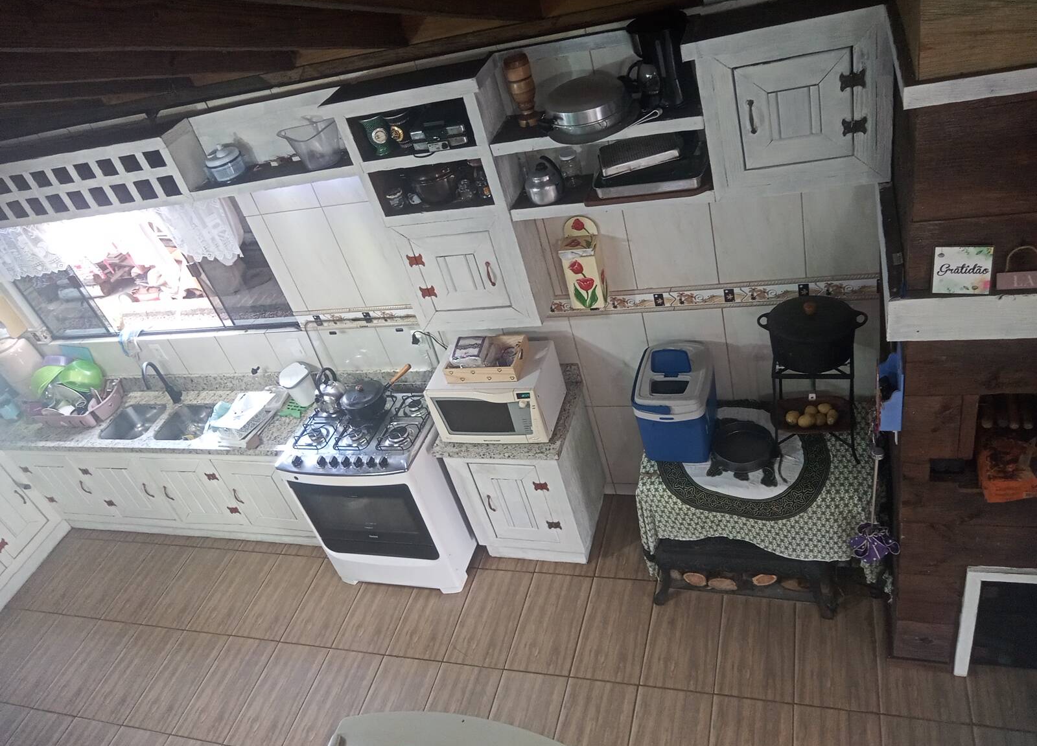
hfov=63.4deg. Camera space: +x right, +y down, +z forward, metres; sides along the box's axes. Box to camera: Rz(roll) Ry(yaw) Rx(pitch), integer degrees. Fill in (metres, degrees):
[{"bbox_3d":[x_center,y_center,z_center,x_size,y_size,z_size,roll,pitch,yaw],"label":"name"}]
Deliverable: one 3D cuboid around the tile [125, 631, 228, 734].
[{"bbox_3d":[-1.856,1.679,4.587,0.332,0.010,0.582,-1,39,22],"label":"tile"}]

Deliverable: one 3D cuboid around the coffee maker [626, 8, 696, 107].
[{"bbox_3d":[0.513,-1.091,2.914,0.205,0.295,0.160,-6,37,17],"label":"coffee maker"}]

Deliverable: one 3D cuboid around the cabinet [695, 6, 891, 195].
[{"bbox_3d":[0.963,-0.951,2.916,0.593,0.590,0.240,-1,39,22],"label":"cabinet"}]

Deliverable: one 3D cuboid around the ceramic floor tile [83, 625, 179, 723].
[{"bbox_3d":[-2.064,1.607,4.492,0.316,0.010,0.554,-1,39,22],"label":"ceramic floor tile"}]

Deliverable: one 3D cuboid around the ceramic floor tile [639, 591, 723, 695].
[{"bbox_3d":[0.754,1.185,3.793,0.316,0.010,0.554,-1,39,22],"label":"ceramic floor tile"}]

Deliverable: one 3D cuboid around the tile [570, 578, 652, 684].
[{"bbox_3d":[0.482,1.251,4.111,0.332,0.010,0.582,-1,39,22],"label":"tile"}]

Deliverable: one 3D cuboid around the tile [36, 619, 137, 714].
[{"bbox_3d":[-2.359,1.615,4.615,0.316,0.010,0.554,-1,39,22],"label":"tile"}]

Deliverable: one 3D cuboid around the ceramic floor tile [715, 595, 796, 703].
[{"bbox_3d":[1.050,1.177,3.671,0.316,0.010,0.554,-1,39,22],"label":"ceramic floor tile"}]

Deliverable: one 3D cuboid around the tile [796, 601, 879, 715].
[{"bbox_3d":[1.346,1.168,3.552,0.320,0.010,0.559,-2,39,22],"label":"tile"}]

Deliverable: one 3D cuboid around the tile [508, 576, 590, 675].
[{"bbox_3d":[0.163,1.200,4.038,0.316,0.010,0.554,-1,39,22],"label":"tile"}]

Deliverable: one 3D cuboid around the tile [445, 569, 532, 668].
[{"bbox_3d":[-0.133,1.208,4.160,0.316,0.010,0.554,-1,39,22],"label":"tile"}]

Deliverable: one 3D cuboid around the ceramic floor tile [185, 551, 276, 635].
[{"bbox_3d":[-1.611,1.246,4.773,0.320,0.010,0.559,-2,39,22],"label":"ceramic floor tile"}]

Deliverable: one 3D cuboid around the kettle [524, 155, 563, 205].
[{"bbox_3d":[0.092,-0.769,3.287,0.135,0.185,0.175,-40,40,-27],"label":"kettle"}]

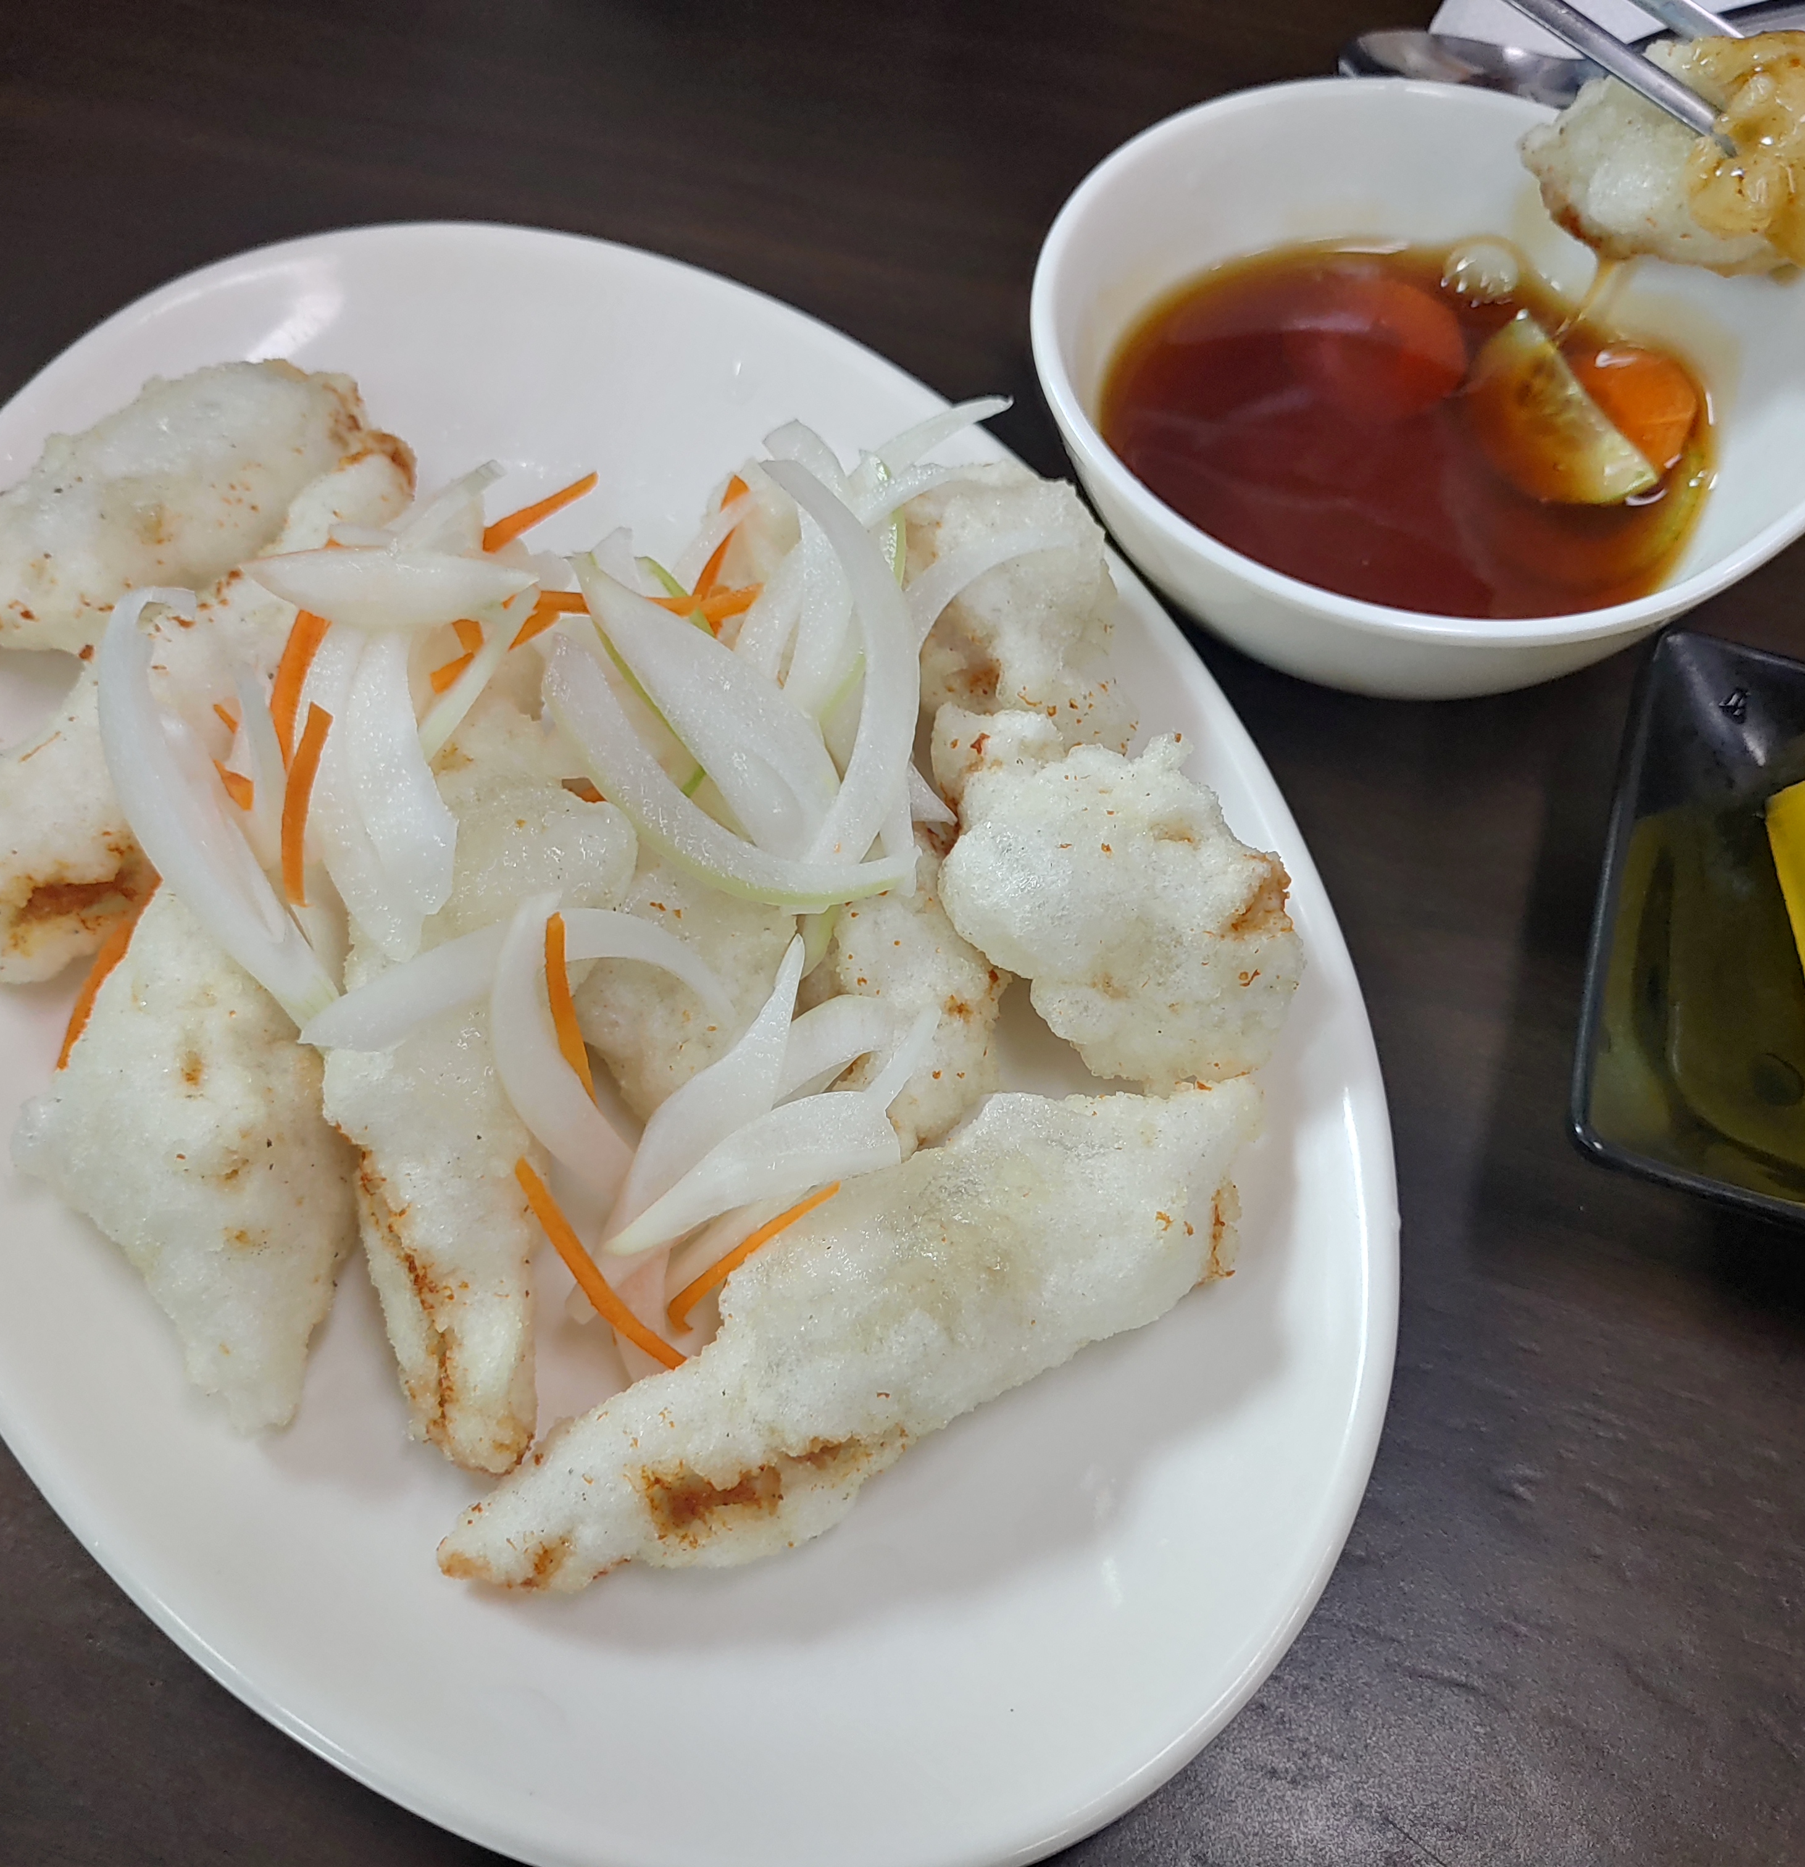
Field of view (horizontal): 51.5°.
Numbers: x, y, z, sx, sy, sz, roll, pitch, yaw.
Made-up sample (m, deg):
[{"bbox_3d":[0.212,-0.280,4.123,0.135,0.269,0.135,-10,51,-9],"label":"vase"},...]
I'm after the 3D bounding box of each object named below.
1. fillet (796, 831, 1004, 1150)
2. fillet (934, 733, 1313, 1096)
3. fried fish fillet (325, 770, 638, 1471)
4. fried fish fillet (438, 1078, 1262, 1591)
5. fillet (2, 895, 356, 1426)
[{"bbox_3d":[0.001,0.009,0.273,0.029,0.025,0.044,-8,61,-6],"label":"fillet"},{"bbox_3d":[0.033,-0.003,0.273,0.054,0.028,0.045,14,61,6],"label":"fillet"},{"bbox_3d":[-0.057,0.025,0.257,0.040,0.026,0.091,-3,74,-3],"label":"fried fish fillet"},{"bbox_3d":[-0.004,0.055,0.249,0.123,0.027,0.041,-27,64,-16],"label":"fried fish fillet"},{"bbox_3d":[-0.097,0.031,0.255,0.042,0.025,0.072,-21,77,-13],"label":"fillet"}]

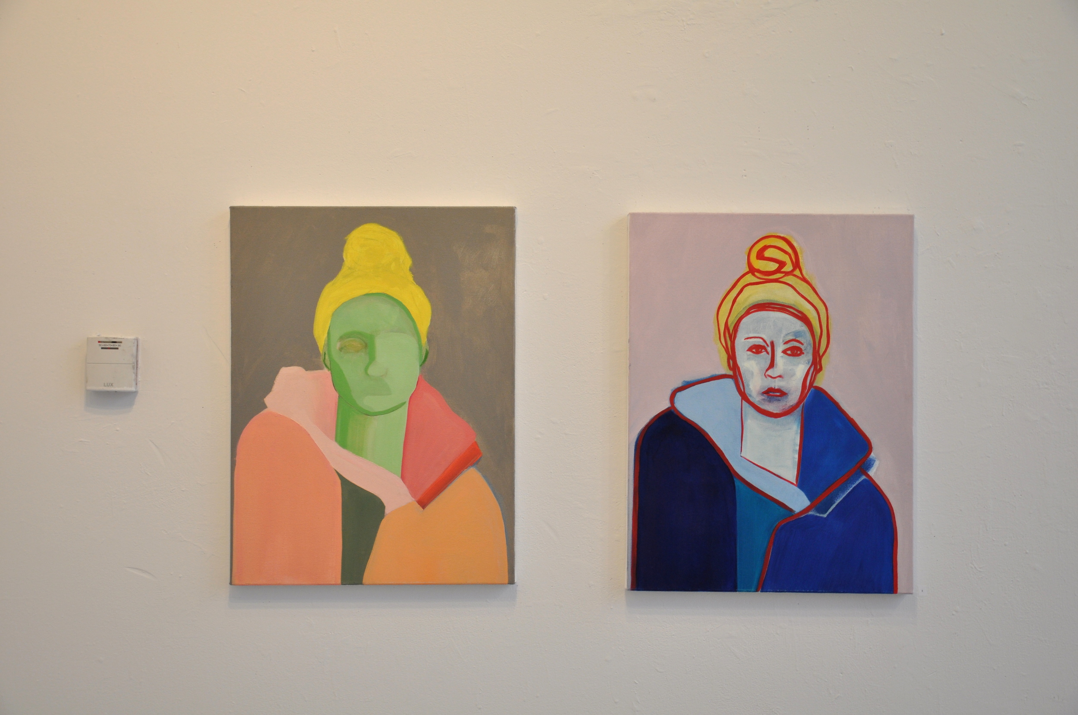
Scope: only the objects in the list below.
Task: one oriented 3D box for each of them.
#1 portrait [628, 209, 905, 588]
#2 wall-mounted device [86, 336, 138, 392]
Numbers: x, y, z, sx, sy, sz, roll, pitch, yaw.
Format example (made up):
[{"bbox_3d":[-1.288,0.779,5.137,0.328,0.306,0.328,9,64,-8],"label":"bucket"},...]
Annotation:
[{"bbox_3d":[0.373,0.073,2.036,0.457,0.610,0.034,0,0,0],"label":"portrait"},{"bbox_3d":[-0.690,0.011,2.039,0.079,0.086,0.031,1,0,0],"label":"wall-mounted device"}]

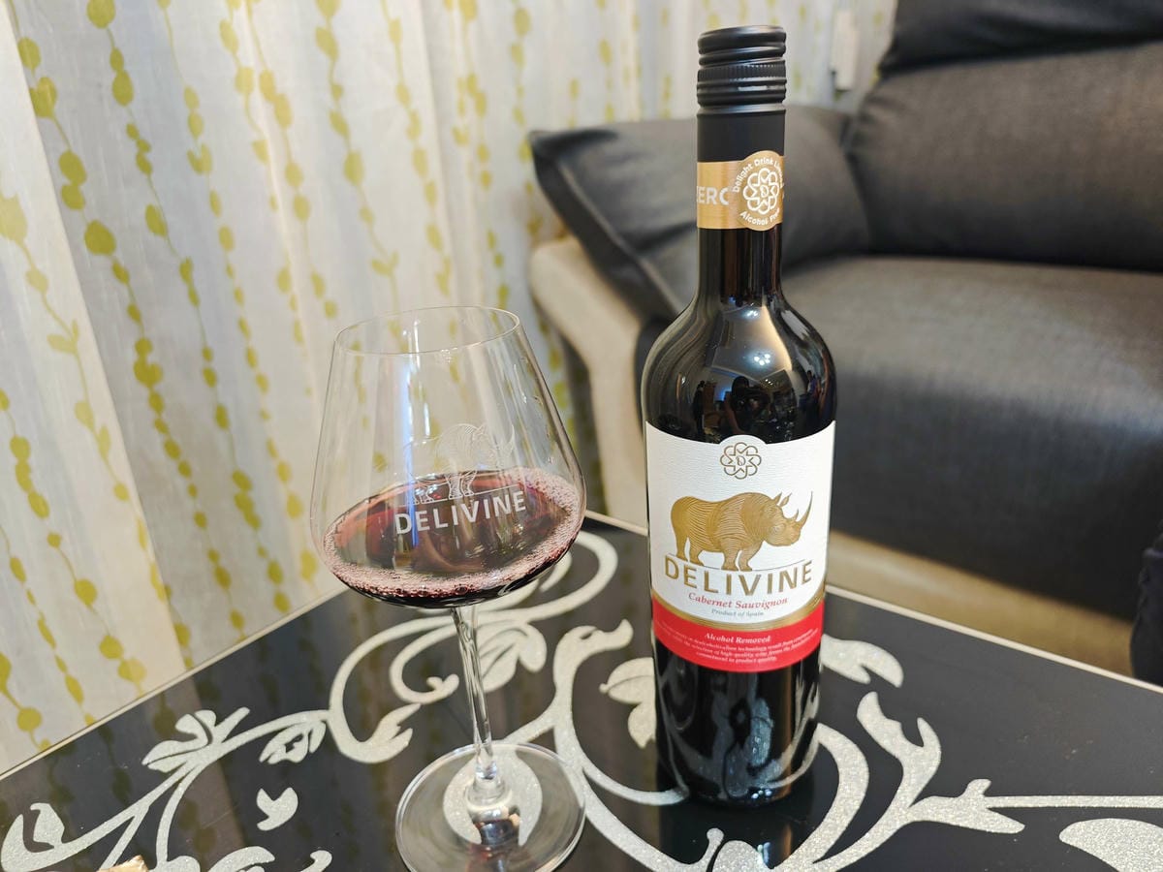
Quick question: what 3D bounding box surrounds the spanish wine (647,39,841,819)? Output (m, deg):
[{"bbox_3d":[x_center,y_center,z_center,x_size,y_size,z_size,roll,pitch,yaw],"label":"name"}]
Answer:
[{"bbox_3d":[0.063,0.006,0.312,0.075,0.303,0.075,0,20,9],"label":"spanish wine"}]

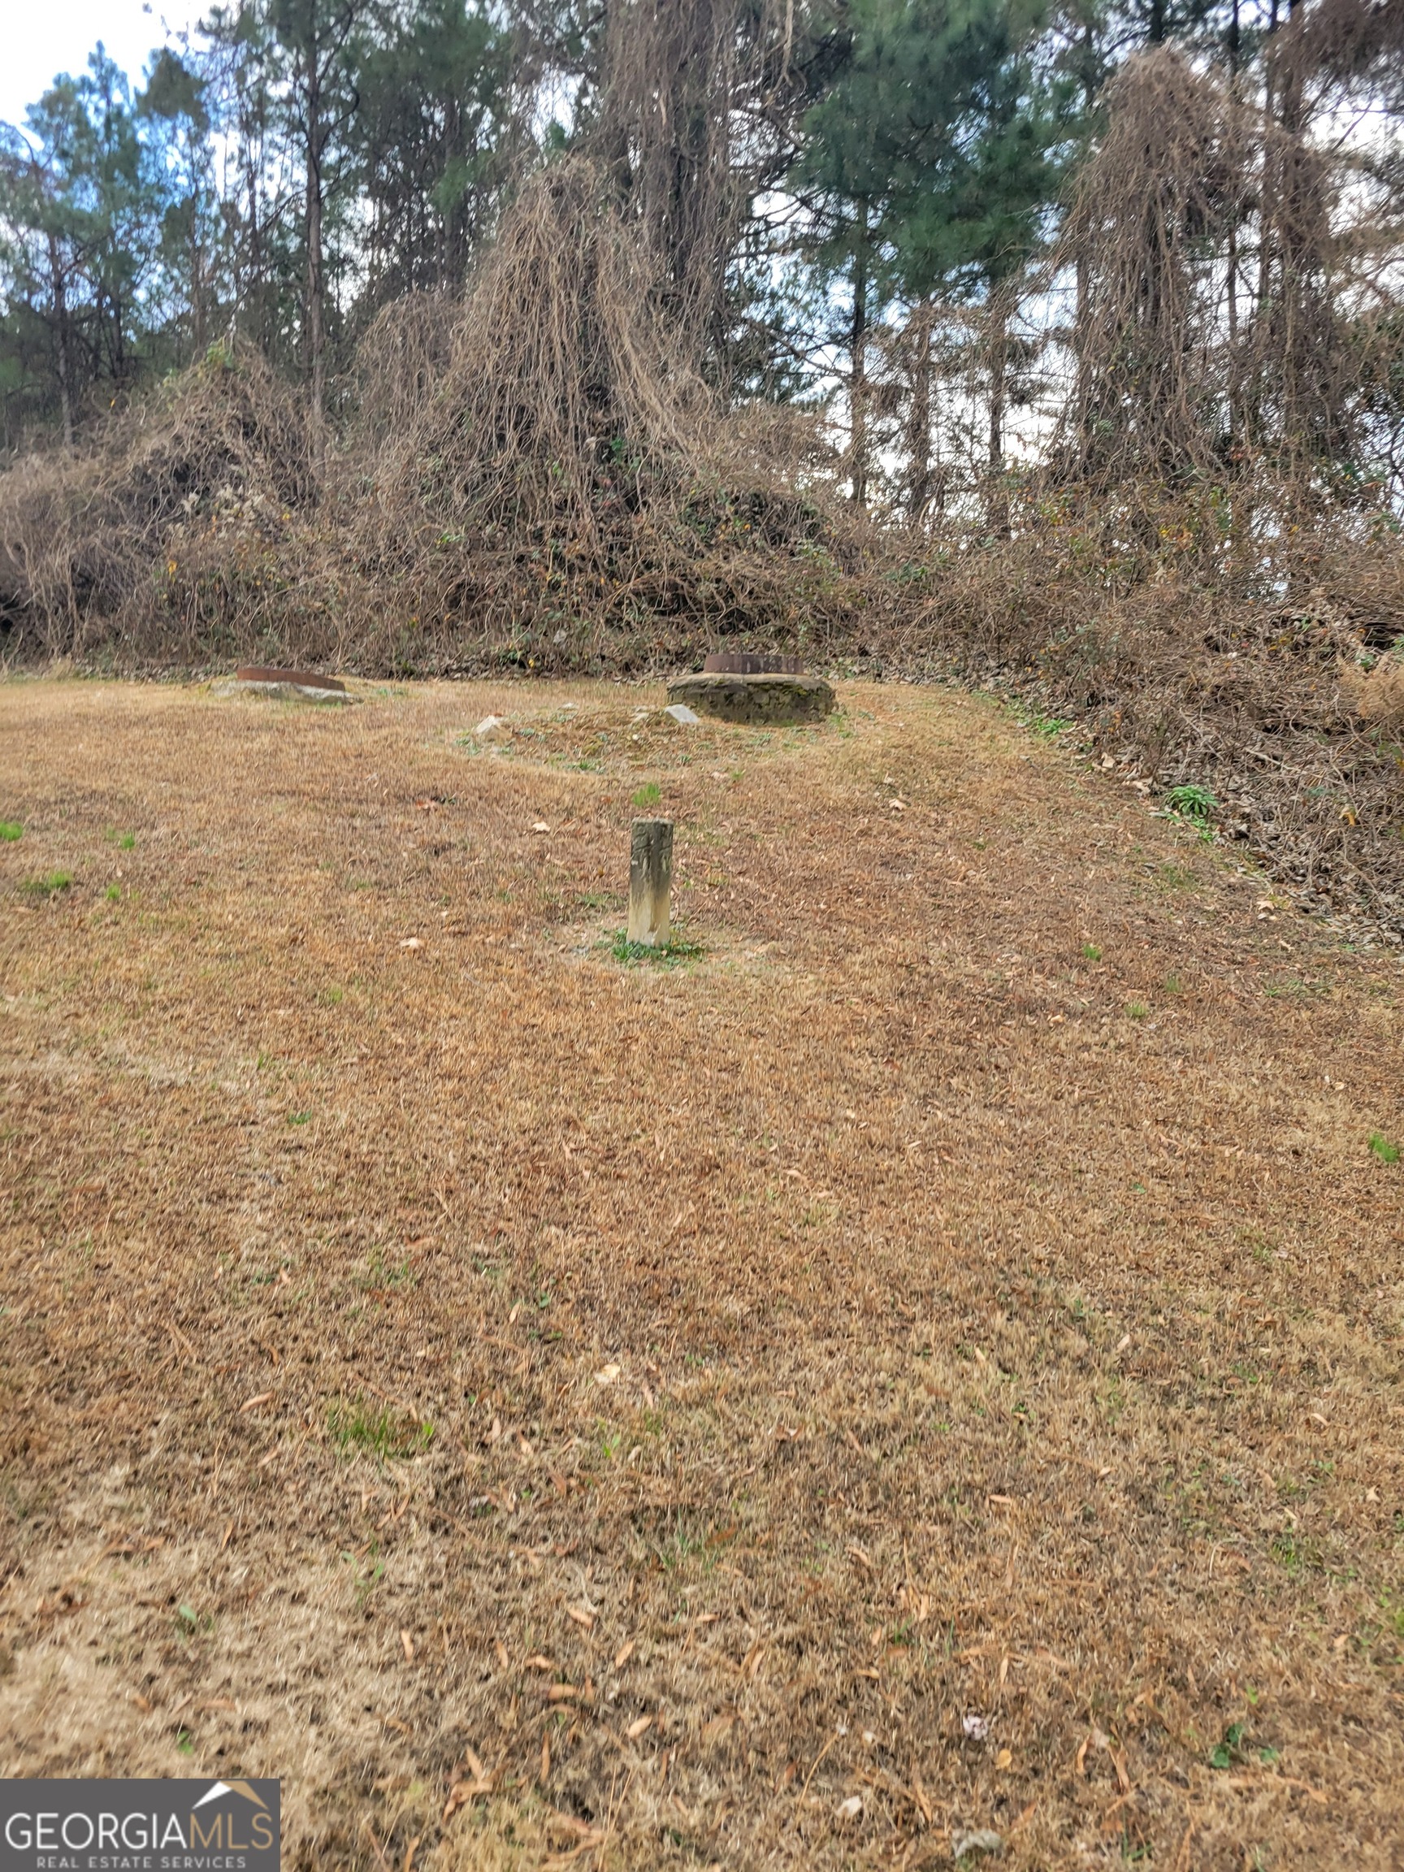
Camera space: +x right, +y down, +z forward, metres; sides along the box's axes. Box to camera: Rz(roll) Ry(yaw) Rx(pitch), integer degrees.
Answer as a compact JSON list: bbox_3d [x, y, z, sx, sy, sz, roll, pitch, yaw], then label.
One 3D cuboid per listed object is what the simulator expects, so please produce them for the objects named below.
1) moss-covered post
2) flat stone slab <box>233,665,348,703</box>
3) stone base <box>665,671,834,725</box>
[{"bbox_3d":[-0.180,-0.190,5.000,0.106,0.435,0.106,10,11,44],"label":"moss-covered post"},{"bbox_3d":[-2.790,-1.700,9.500,0.800,0.210,0.720,4,10,-7],"label":"flat stone slab"},{"bbox_3d":[0.336,-1.645,9.790,1.140,0.320,1.020,0,10,0],"label":"stone base"}]

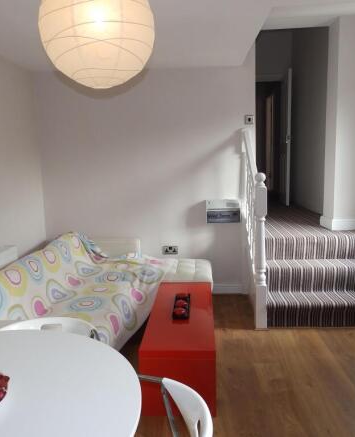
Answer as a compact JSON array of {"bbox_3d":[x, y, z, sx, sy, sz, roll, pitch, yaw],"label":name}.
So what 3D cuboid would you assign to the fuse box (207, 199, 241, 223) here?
[{"bbox_3d":[0.435,-0.070,3.521,0.315,0.215,0.105,-1,9,4],"label":"fuse box"}]

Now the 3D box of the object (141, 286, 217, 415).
[{"bbox_3d":[0.029,0.778,2.457,0.395,0.373,1.069,-1,9,4],"label":"object"}]

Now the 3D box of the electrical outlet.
[{"bbox_3d":[-0.070,0.318,3.661,0.146,0.086,0.012,-1,9,4],"label":"electrical outlet"}]

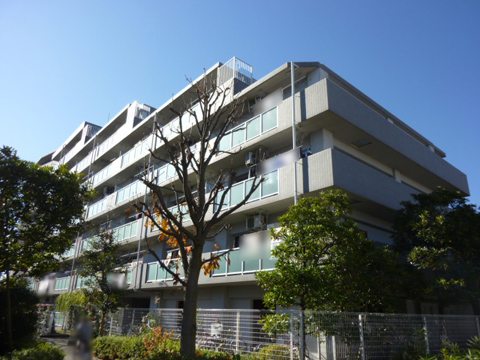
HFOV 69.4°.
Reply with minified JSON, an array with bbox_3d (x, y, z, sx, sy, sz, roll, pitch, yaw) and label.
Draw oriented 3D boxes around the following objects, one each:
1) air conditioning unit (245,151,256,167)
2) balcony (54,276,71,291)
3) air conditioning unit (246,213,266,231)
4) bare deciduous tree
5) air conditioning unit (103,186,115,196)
[{"bbox_3d":[0.503,-0.894,15.772,0.344,0.539,0.558,18,-26,-38],"label":"air conditioning unit"},{"bbox_3d":[-15.973,9.312,31.176,0.084,1.004,3.953,18,-26,-38],"label":"balcony"},{"bbox_3d":[0.665,1.782,14.644,0.325,0.567,0.800,18,-26,-38],"label":"air conditioning unit"},{"bbox_3d":[-1.367,0.612,11.070,4.300,9.400,4.100,4,-20,-7],"label":"bare deciduous tree"},{"bbox_3d":[-11.152,0.912,29.722,0.344,0.577,0.800,18,-26,-38],"label":"air conditioning unit"}]

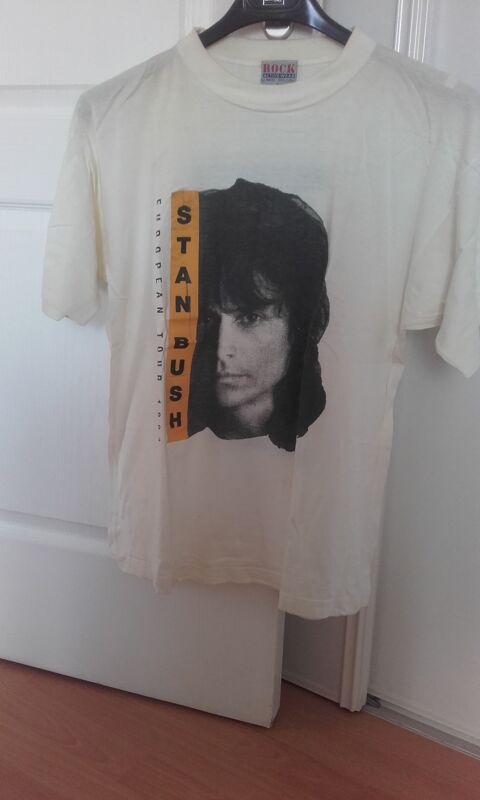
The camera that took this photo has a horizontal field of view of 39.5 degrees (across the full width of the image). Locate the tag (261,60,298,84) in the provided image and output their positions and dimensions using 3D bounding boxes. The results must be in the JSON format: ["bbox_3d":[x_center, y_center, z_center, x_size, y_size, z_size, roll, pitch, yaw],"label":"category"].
[{"bbox_3d":[0.044,-0.368,0.750,0.041,0.025,0.003,6,18,13],"label":"tag"}]

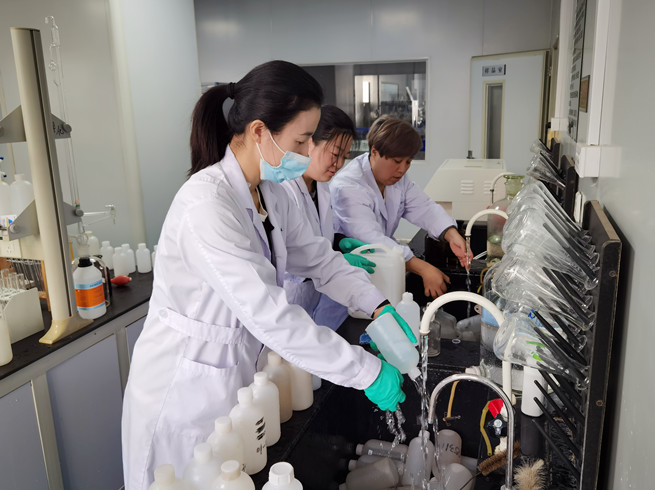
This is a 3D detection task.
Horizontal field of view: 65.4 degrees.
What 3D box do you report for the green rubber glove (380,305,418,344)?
[{"bbox_3d":[0.160,0.197,1.220,0.080,0.150,0.090,-38,-6,11],"label":"green rubber glove"}]

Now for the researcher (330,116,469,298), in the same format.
[{"bbox_3d":[0.164,0.305,1.884,0.620,1.500,0.500,8,16,34],"label":"researcher"}]

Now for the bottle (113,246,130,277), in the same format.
[{"bbox_3d":[-0.976,0.081,2.411,0.067,0.138,0.067,3,14,17],"label":"bottle"}]

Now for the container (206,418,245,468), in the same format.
[{"bbox_3d":[-0.185,0.395,0.940,0.072,0.165,0.072,3,14,17],"label":"container"}]

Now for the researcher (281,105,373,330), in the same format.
[{"bbox_3d":[-0.040,0.350,1.636,0.480,1.540,0.480,5,15,27],"label":"researcher"}]

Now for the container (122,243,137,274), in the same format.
[{"bbox_3d":[-0.966,0.066,2.466,0.067,0.138,0.067,3,14,17],"label":"container"}]

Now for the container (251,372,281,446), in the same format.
[{"bbox_3d":[-0.140,0.354,1.115,0.072,0.162,0.072,-2,13,0],"label":"container"}]

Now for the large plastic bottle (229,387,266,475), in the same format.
[{"bbox_3d":[-0.160,0.371,1.034,0.072,0.168,0.072,-2,13,0],"label":"large plastic bottle"}]

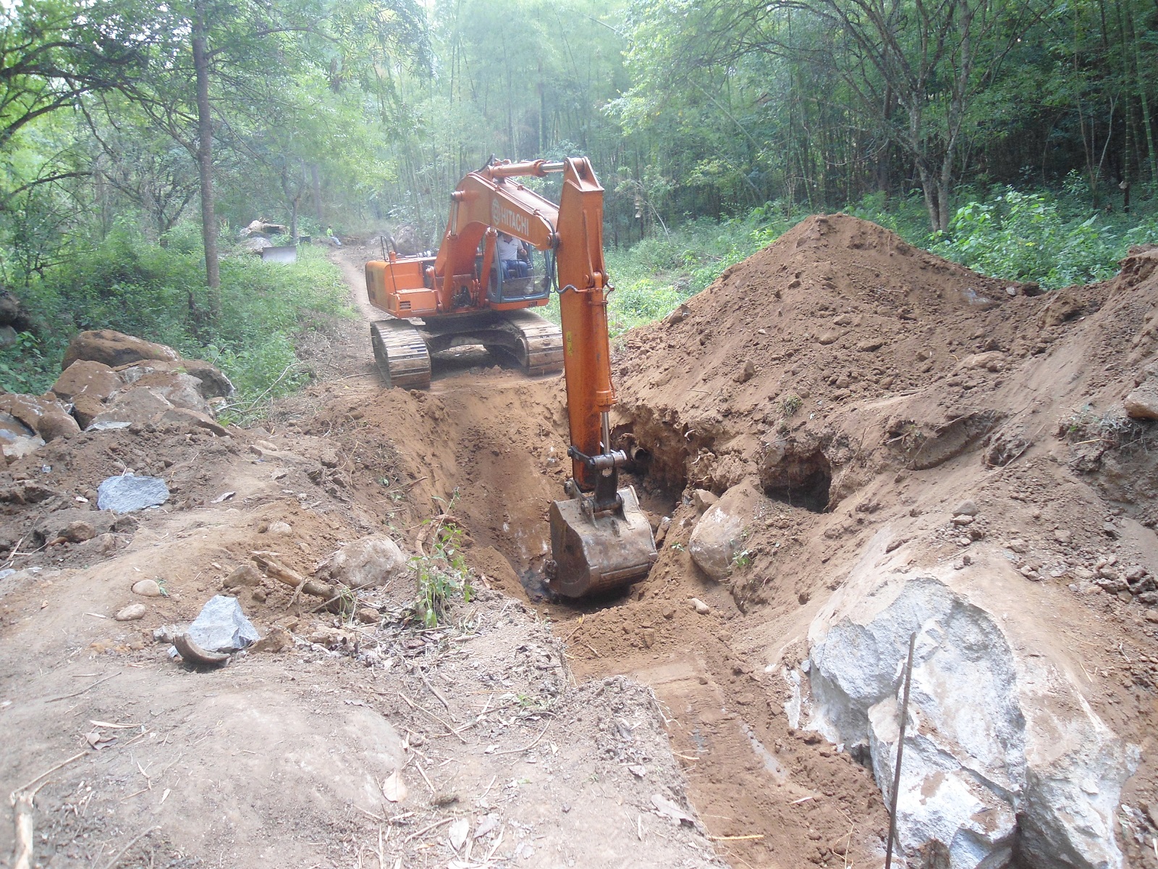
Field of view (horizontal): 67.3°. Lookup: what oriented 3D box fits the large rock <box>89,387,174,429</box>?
[{"bbox_3d":[-5.041,-0.291,9.800,0.880,0.460,0.650,-8,12,-27],"label":"large rock"}]

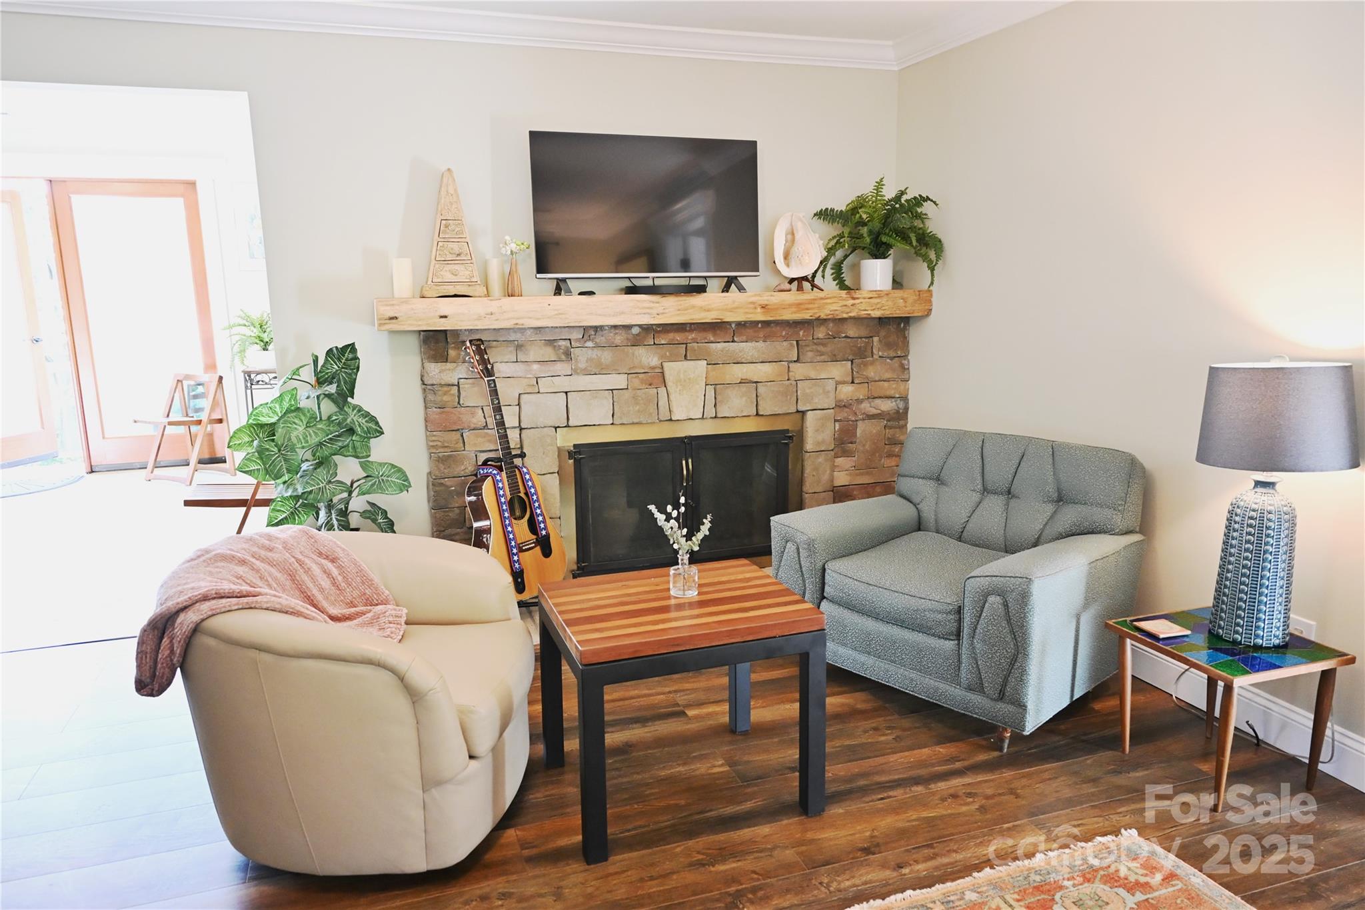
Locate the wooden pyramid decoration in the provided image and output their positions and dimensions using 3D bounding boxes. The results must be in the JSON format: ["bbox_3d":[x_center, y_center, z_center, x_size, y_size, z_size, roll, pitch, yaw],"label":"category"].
[{"bbox_3d":[-0.919,-0.873,3.595,0.249,0.499,0.190,-4,11,-18],"label":"wooden pyramid decoration"}]

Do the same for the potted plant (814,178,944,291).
[{"bbox_3d":[0.822,-0.960,3.972,0.564,0.481,0.509,-4,12,-18],"label":"potted plant"}]

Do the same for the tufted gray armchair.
[{"bbox_3d":[0.923,0.391,3.114,0.762,0.785,0.968,-10,14,-41],"label":"tufted gray armchair"}]

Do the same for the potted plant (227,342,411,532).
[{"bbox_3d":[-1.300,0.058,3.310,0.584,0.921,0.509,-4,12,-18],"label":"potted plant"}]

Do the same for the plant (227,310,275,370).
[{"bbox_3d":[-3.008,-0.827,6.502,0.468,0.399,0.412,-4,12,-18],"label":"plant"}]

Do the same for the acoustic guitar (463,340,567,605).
[{"bbox_3d":[-0.704,0.052,3.504,0.130,1.045,0.400,-19,-10,37],"label":"acoustic guitar"}]

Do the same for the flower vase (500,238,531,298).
[{"bbox_3d":[-0.672,-0.759,3.672,0.119,0.240,0.100,-4,11,-18],"label":"flower vase"}]

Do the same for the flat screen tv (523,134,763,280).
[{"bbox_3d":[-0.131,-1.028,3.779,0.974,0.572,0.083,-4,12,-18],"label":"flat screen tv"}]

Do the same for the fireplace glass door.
[{"bbox_3d":[0.015,0.211,4.124,1.043,0.592,0.060,-4,11,-18],"label":"fireplace glass door"}]

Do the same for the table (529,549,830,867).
[{"bbox_3d":[-0.016,0.638,2.428,0.619,0.536,0.495,-5,12,-19],"label":"table"}]

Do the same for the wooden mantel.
[{"bbox_3d":[-0.058,-0.626,3.892,2.386,0.124,0.302,-4,12,-18],"label":"wooden mantel"}]

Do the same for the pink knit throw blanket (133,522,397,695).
[{"bbox_3d":[-0.986,0.380,2.212,0.600,0.290,0.630,-4,11,-18],"label":"pink knit throw blanket"}]

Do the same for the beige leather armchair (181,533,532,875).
[{"bbox_3d":[-0.782,0.584,2.348,0.777,0.688,0.756,0,11,4],"label":"beige leather armchair"}]

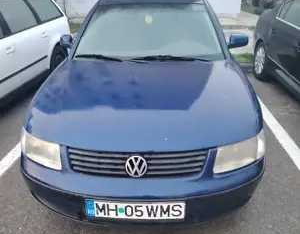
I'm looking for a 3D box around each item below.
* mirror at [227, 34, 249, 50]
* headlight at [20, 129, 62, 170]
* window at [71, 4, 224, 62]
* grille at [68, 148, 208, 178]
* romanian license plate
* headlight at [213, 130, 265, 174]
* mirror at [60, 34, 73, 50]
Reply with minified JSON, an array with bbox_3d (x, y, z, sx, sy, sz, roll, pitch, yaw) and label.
[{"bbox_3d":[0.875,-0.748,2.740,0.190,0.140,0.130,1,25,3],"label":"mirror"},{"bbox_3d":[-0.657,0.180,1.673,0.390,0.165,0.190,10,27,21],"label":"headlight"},{"bbox_3d":[-0.004,-0.805,2.594,1.380,0.140,0.880,1,56,3],"label":"window"},{"bbox_3d":[-0.071,0.240,1.487,0.770,0.135,0.120,1,25,3],"label":"grille"},{"bbox_3d":[-0.075,0.490,1.459,0.520,0.112,0.015,1,25,3],"label":"romanian license plate"},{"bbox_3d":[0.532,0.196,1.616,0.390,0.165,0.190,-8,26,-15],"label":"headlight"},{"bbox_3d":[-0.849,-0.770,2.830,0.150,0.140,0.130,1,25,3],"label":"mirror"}]

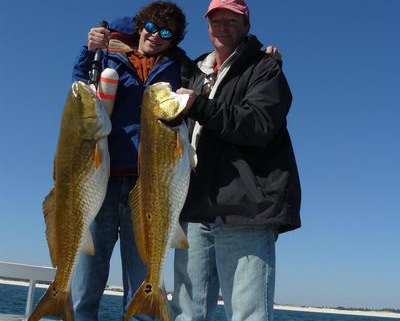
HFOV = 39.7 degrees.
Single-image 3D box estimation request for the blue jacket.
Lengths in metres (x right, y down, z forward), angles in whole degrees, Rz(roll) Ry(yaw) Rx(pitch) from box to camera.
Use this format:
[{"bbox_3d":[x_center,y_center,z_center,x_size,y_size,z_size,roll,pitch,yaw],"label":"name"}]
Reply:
[{"bbox_3d":[-0.247,-0.296,2.354,0.580,0.700,0.370,4,-14,2],"label":"blue jacket"}]

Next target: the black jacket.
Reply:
[{"bbox_3d":[0.181,-0.145,2.336,0.530,0.860,0.380,-1,-15,21],"label":"black jacket"}]

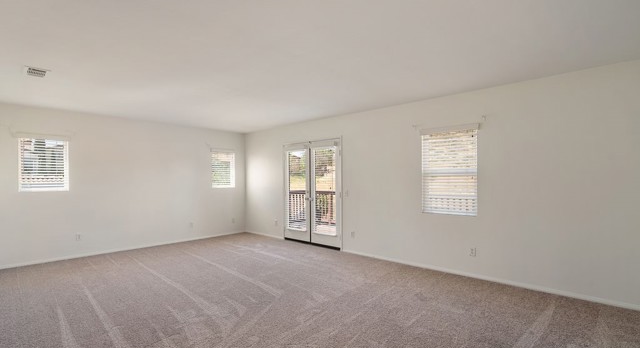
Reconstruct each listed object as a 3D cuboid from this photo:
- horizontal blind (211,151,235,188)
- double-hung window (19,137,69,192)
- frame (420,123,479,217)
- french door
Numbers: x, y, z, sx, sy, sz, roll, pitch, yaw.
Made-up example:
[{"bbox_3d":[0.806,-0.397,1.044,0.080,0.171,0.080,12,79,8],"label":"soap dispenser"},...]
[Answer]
[{"bbox_3d":[-2.267,-0.115,6.699,0.100,0.890,0.614,-1,-2,43],"label":"horizontal blind"},{"bbox_3d":[-4.339,-0.144,4.495,0.100,0.860,0.584,-1,-2,43],"label":"double-hung window"},{"bbox_3d":[1.772,-0.043,3.925,0.746,1.200,0.100,-1,-2,41],"label":"frame"},{"bbox_3d":[-0.175,0.385,5.645,1.514,2.040,0.120,-1,-2,41],"label":"french door"}]

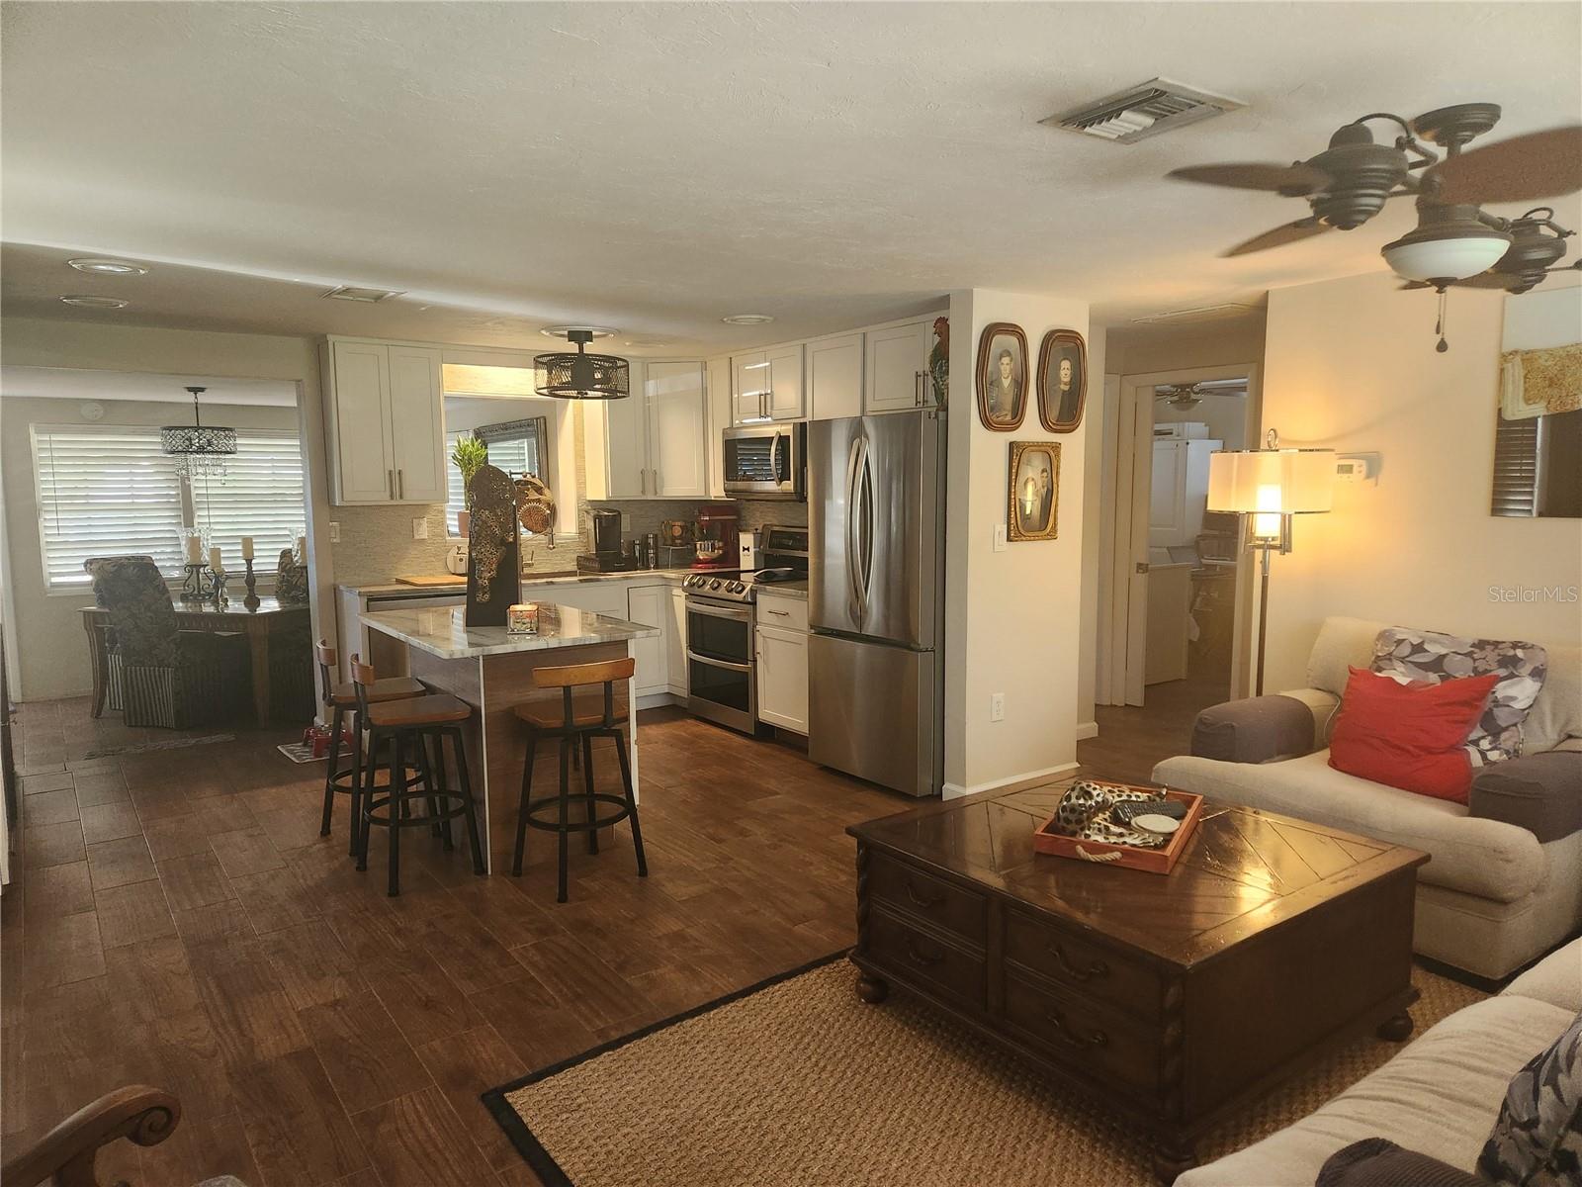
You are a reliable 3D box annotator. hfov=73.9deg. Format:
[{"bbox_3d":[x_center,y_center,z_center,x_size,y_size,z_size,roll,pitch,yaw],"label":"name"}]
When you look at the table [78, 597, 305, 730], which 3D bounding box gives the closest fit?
[{"bbox_3d":[-3.717,0.407,7.070,1.240,0.750,1.300,1,7,8],"label":"table"}]

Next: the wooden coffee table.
[{"bbox_3d":[0.942,0.957,3.002,1.100,0.520,1.105,-5,8,-36],"label":"wooden coffee table"}]

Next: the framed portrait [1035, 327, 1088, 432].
[{"bbox_3d":[1.380,-1.069,5.305,0.360,0.515,0.045,-5,7,-36],"label":"framed portrait"}]

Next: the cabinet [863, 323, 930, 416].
[{"bbox_3d":[0.794,-1.176,5.451,0.330,0.448,0.876,-5,8,-35],"label":"cabinet"}]

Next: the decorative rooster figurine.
[{"bbox_3d":[0.732,-1.097,4.934,0.230,0.420,0.160,2,7,24],"label":"decorative rooster figurine"}]

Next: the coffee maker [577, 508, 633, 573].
[{"bbox_3d":[-1.252,-0.372,7.153,0.290,0.410,0.330,-5,8,-36],"label":"coffee maker"}]

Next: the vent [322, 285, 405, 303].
[{"bbox_3d":[-1.933,-1.337,4.741,0.270,0.025,0.370,-5,8,-36],"label":"vent"}]

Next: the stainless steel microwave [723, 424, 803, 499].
[{"bbox_3d":[-0.041,-0.834,6.609,0.400,0.420,0.770,-5,7,-36],"label":"stainless steel microwave"}]

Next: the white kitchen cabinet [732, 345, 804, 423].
[{"bbox_3d":[-0.018,-1.292,6.585,0.330,0.455,0.770,-5,7,-36],"label":"white kitchen cabinet"}]

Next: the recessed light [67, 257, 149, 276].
[{"bbox_3d":[-2.547,-1.218,3.925,0.270,0.030,0.270,-5,8,-35],"label":"recessed light"}]

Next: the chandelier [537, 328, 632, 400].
[{"bbox_3d":[-1.143,-1.270,5.757,0.520,0.370,0.520,-5,7,-36],"label":"chandelier"}]

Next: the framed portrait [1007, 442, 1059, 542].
[{"bbox_3d":[1.142,-0.478,4.953,0.345,0.460,0.045,-5,8,-36],"label":"framed portrait"}]

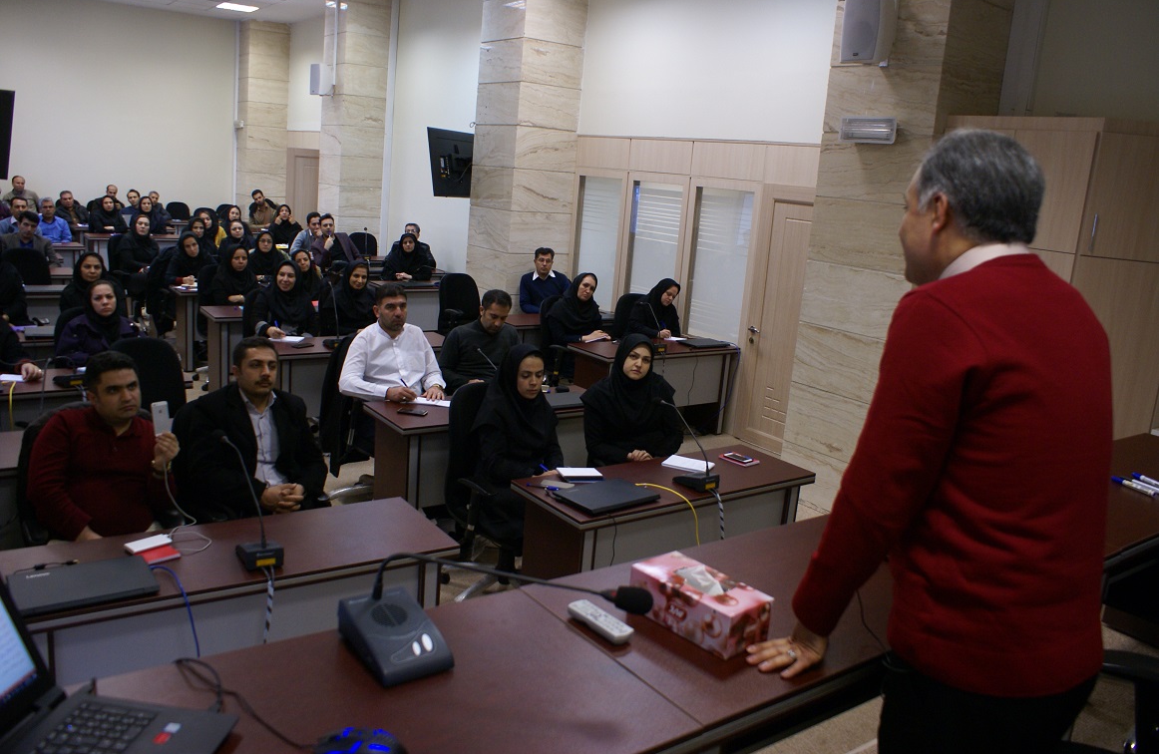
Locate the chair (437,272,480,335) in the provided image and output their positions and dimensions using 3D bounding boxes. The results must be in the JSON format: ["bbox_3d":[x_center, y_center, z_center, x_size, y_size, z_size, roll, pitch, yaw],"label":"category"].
[{"bbox_3d":[-1.167,-0.533,8.997,0.620,1.040,0.640,-5,15,-35],"label":"chair"}]

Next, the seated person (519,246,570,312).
[{"bbox_3d":[-0.310,-0.551,8.366,0.540,1.340,0.800,-3,15,-31],"label":"seated person"}]

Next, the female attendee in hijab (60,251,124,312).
[{"bbox_3d":[-3.452,-0.292,6.228,0.520,1.220,0.750,-4,16,-35],"label":"female attendee in hijab"}]

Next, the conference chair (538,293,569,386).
[{"bbox_3d":[-0.066,-0.181,7.729,0.620,1.050,0.640,-5,15,-35],"label":"conference chair"}]

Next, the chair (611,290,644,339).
[{"bbox_3d":[0.655,-0.176,7.611,0.620,1.050,0.640,-4,16,-35],"label":"chair"}]

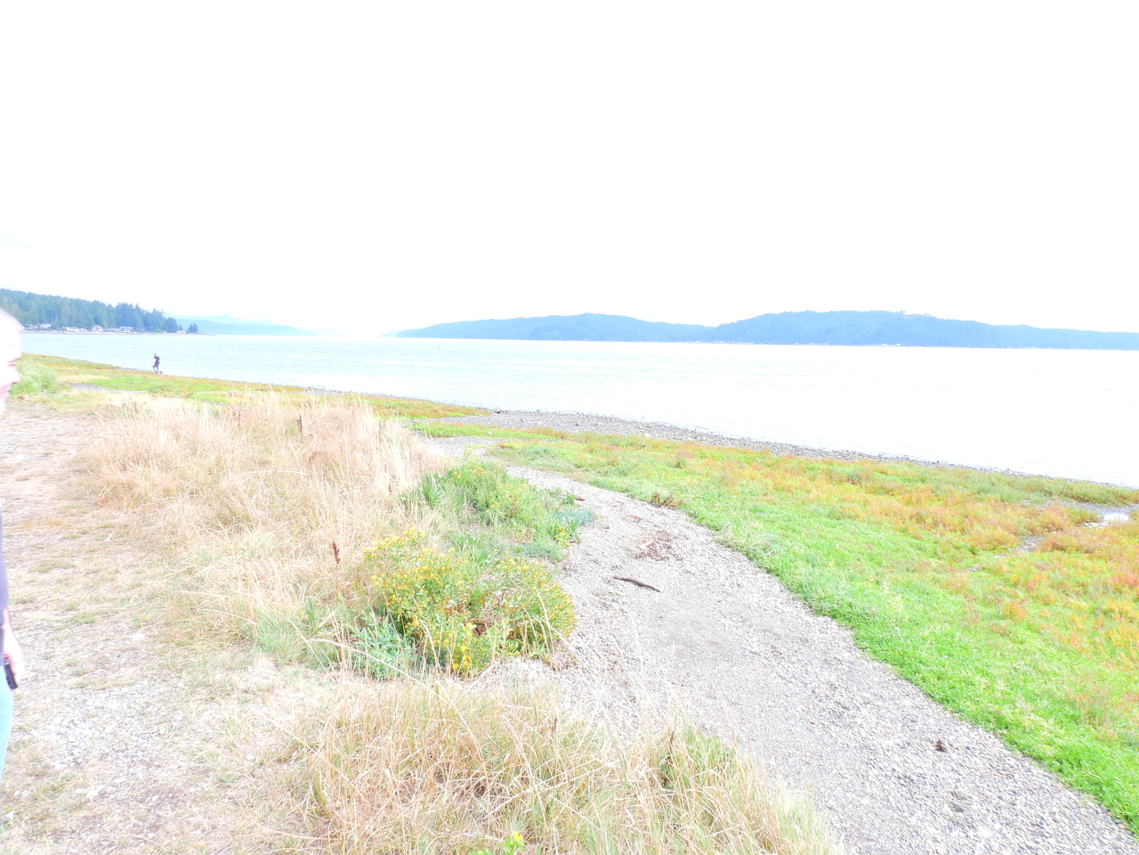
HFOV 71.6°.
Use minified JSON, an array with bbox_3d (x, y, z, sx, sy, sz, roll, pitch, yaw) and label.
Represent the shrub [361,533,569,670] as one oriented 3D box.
[{"bbox_3d":[-0.617,1.005,4.862,1.250,0.550,1.050,1,6,0],"label":"shrub"}]

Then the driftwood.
[{"bbox_3d":[0.543,1.258,6.380,0.421,0.050,0.070,5,8,34],"label":"driftwood"}]

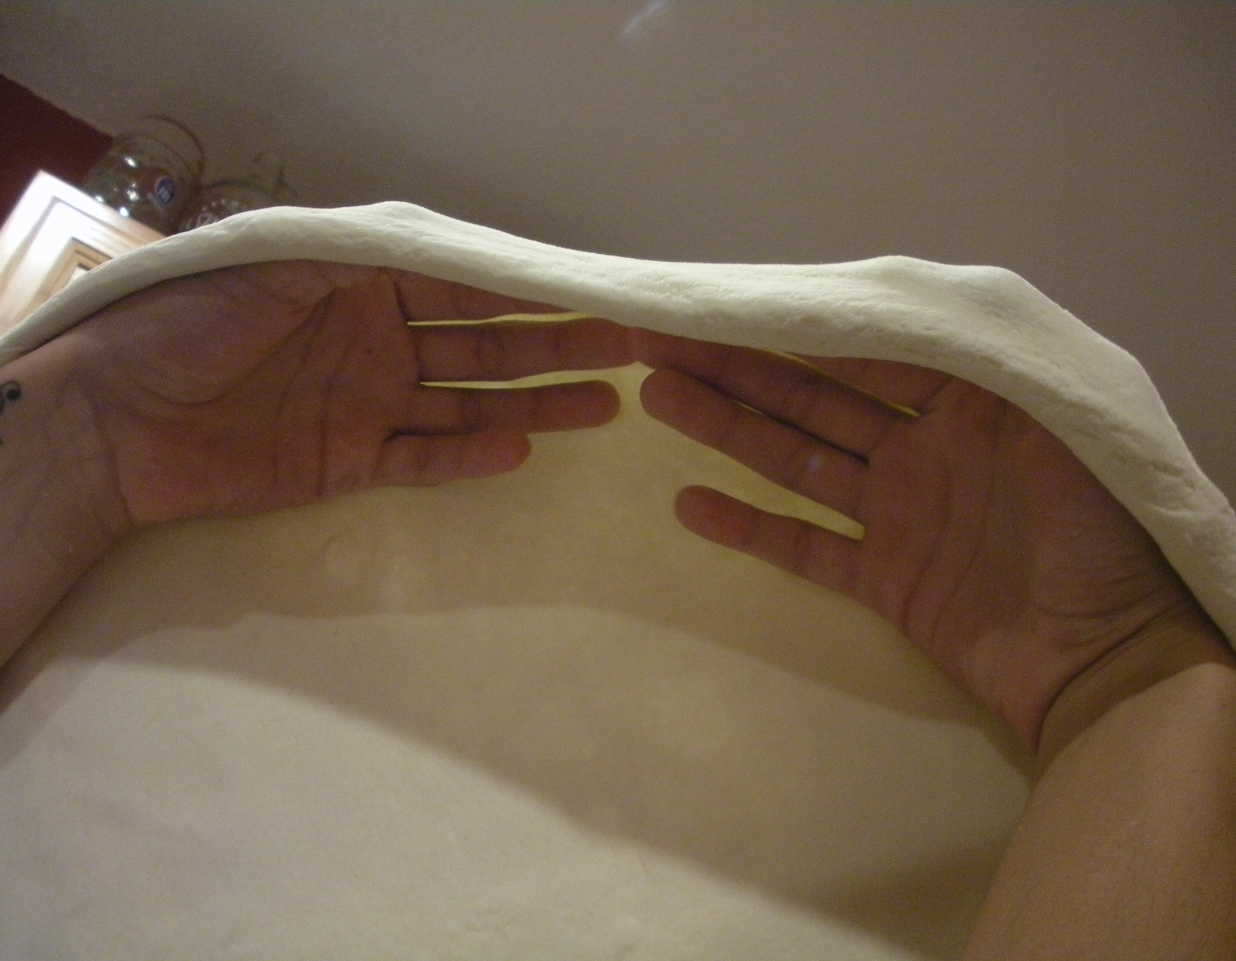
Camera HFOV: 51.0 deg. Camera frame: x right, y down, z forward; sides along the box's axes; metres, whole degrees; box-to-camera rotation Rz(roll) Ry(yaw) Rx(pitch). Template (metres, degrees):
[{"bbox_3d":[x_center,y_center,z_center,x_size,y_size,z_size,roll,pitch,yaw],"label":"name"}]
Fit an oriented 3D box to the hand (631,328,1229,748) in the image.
[{"bbox_3d":[0.084,-0.005,0.377,0.171,0.057,0.091,35,-80,10],"label":"hand"}]

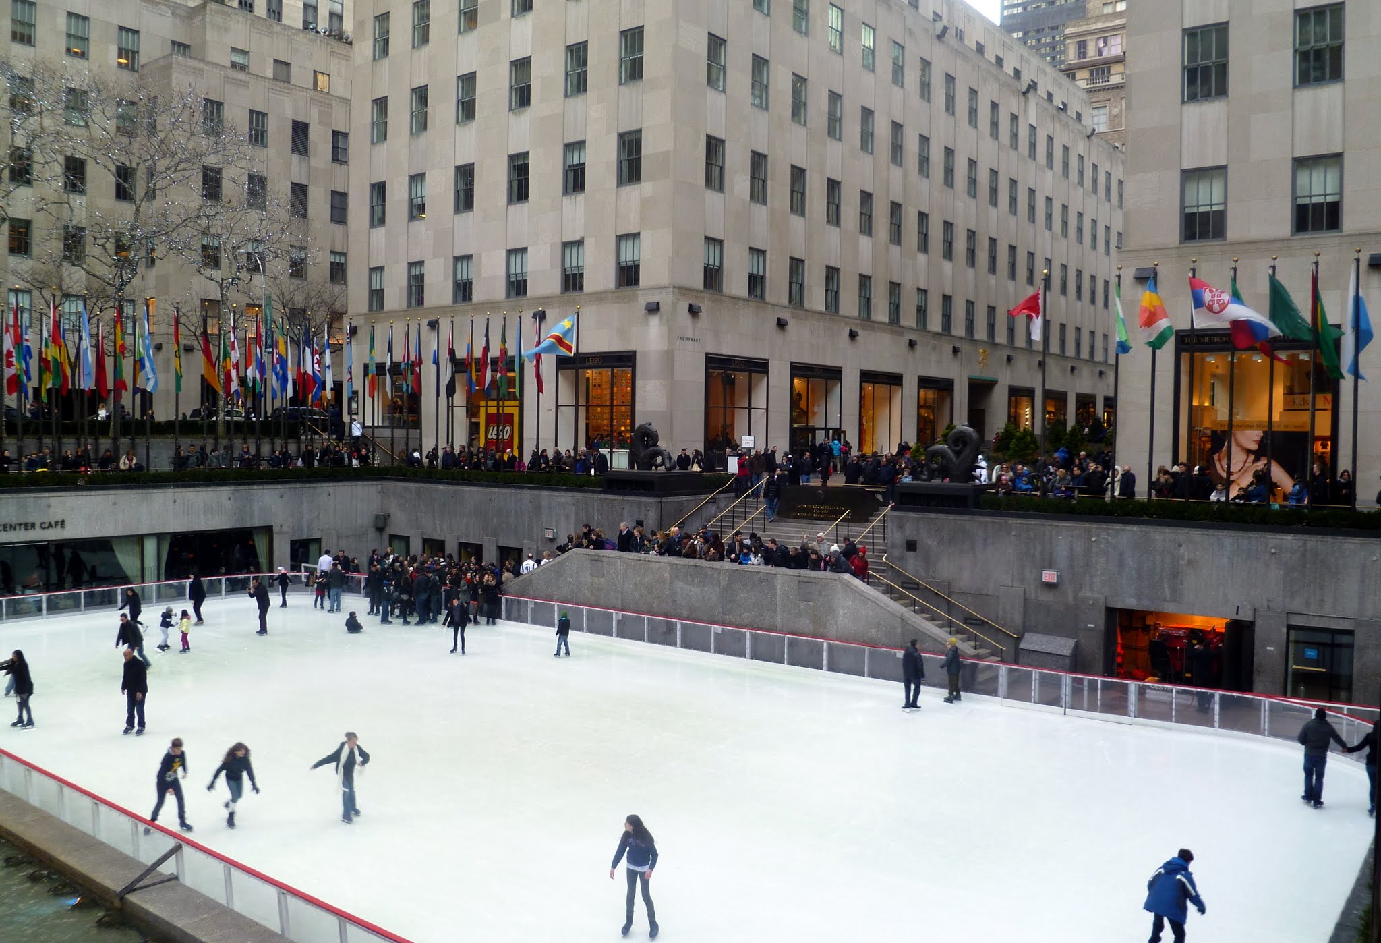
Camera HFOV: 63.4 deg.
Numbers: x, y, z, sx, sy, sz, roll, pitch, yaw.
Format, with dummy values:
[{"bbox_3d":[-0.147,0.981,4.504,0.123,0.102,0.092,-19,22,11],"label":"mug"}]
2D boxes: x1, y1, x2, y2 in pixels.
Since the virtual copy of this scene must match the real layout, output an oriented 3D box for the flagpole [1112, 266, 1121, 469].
[{"bbox_3d":[11.307,-2.254,29.654,0.140,6.441,0.140,2,3,38],"label":"flagpole"}]

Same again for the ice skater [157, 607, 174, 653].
[{"bbox_3d":[-15.367,4.601,32.739,0.500,1.250,0.420,1,2,3],"label":"ice skater"}]

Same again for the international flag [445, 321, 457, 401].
[{"bbox_3d":[-9.999,-4.651,46.532,0.539,3.276,0.380,0,2,-12],"label":"international flag"}]

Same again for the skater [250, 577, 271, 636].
[{"bbox_3d":[-13.614,4.294,35.379,0.620,1.750,0.520,0,2,-36],"label":"skater"}]

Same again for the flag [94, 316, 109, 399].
[{"bbox_3d":[-24.540,-4.742,46.537,0.517,3.371,0.420,0,2,-28],"label":"flag"}]

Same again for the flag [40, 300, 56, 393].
[{"bbox_3d":[-23.915,-4.659,41.582,0.502,3.373,0.420,0,2,-30],"label":"flag"}]

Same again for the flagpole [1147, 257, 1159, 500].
[{"bbox_3d":[12.040,-2.235,29.086,0.140,6.467,0.140,2,3,38],"label":"flagpole"}]

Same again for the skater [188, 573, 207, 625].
[{"bbox_3d":[-16.058,4.114,36.380,0.580,1.690,0.520,0,2,-22],"label":"skater"}]

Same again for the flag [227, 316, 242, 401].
[{"bbox_3d":[-17.745,-4.468,43.435,0.545,3.223,0.400,0,2,-22],"label":"flag"}]

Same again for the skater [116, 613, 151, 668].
[{"bbox_3d":[-14.679,4.452,29.481,0.650,1.480,0.800,2,2,31],"label":"skater"}]

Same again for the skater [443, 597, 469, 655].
[{"bbox_3d":[-6.724,4.413,32.114,0.720,1.620,0.480,1,2,-7],"label":"skater"}]

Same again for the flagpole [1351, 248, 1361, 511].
[{"bbox_3d":[16.459,-2.023,27.723,0.140,7.000,0.140,2,2,38],"label":"flagpole"}]

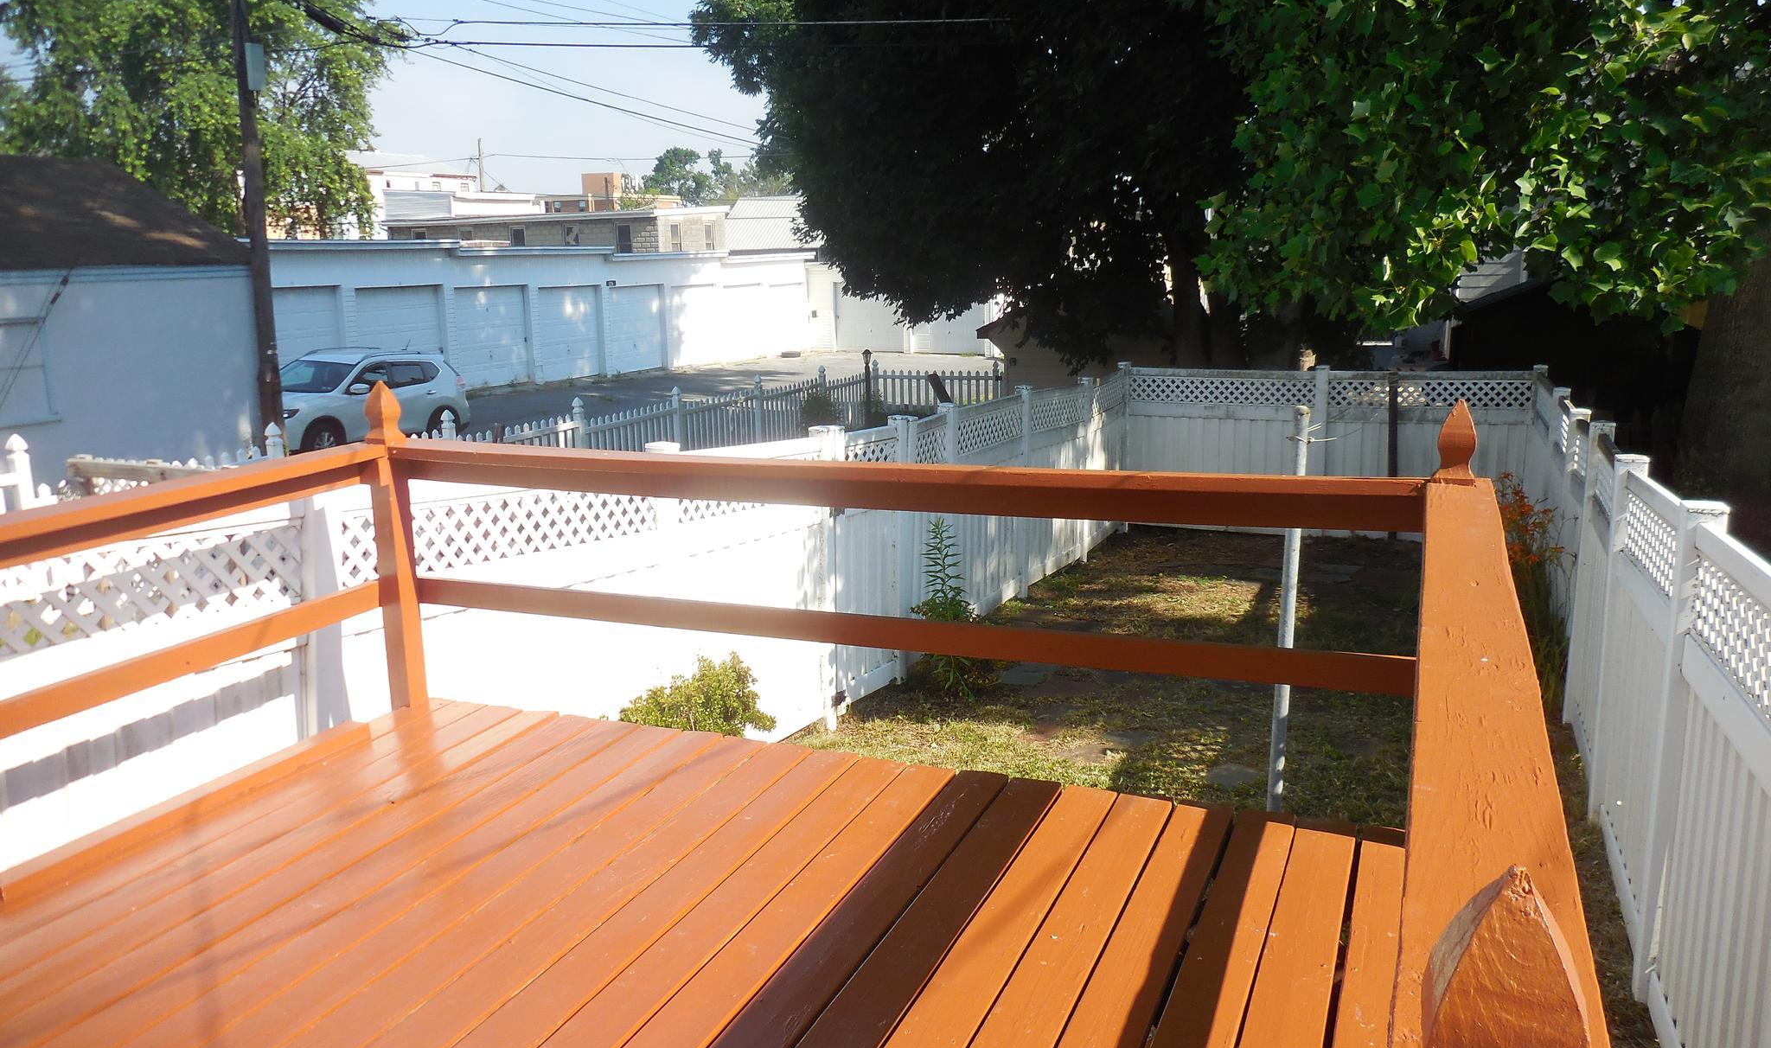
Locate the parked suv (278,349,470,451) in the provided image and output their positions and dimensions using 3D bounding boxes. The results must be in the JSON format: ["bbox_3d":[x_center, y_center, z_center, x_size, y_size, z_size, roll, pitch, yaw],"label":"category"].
[{"bbox_3d":[-8.962,-2.004,21.238,1.840,1.720,4.630,4,12,22],"label":"parked suv"}]

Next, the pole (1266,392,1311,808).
[{"bbox_3d":[1.645,0.589,5.283,0.062,2.179,0.062,5,13,23],"label":"pole"}]

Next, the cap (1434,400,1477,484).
[{"bbox_3d":[1.317,-0.190,2.943,0.090,0.190,0.090,4,13,23],"label":"cap"}]

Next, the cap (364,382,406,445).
[{"bbox_3d":[-1.585,-0.354,4.036,0.090,0.190,0.090,4,13,23],"label":"cap"}]

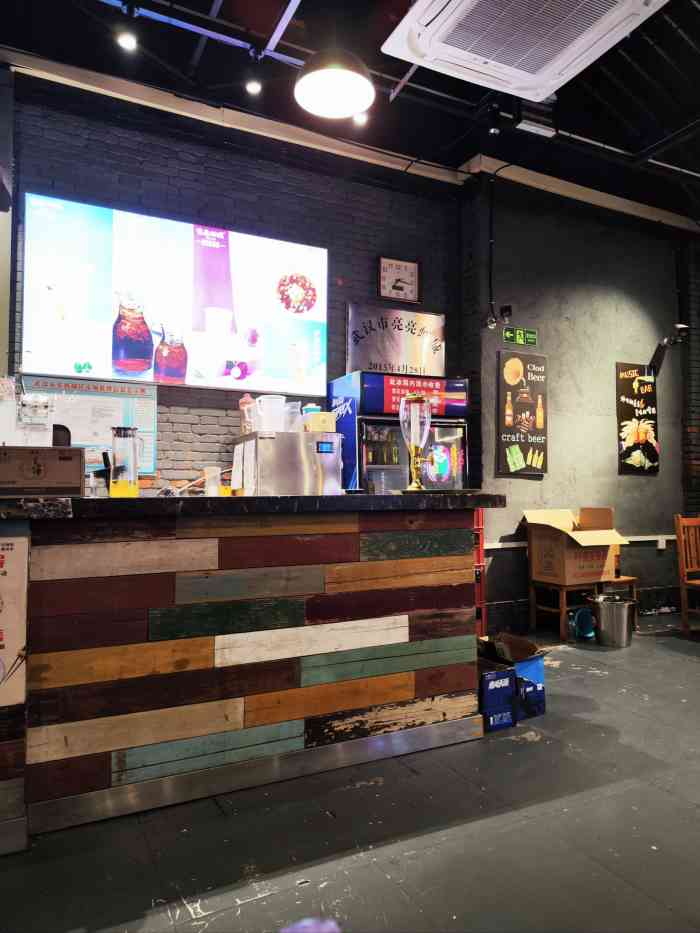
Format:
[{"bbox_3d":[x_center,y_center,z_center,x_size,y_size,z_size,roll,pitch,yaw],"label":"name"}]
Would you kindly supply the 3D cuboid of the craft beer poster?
[{"bbox_3d":[1.448,-0.436,5.416,0.510,1.020,0.030,1,-2,-26],"label":"craft beer poster"}]

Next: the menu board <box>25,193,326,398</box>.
[{"bbox_3d":[-1.112,-1.106,4.487,2.060,1.140,0.080,1,-2,-26],"label":"menu board"}]

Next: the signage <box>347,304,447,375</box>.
[{"bbox_3d":[0.378,-0.953,5.204,0.907,0.610,0.030,1,-2,-26],"label":"signage"}]

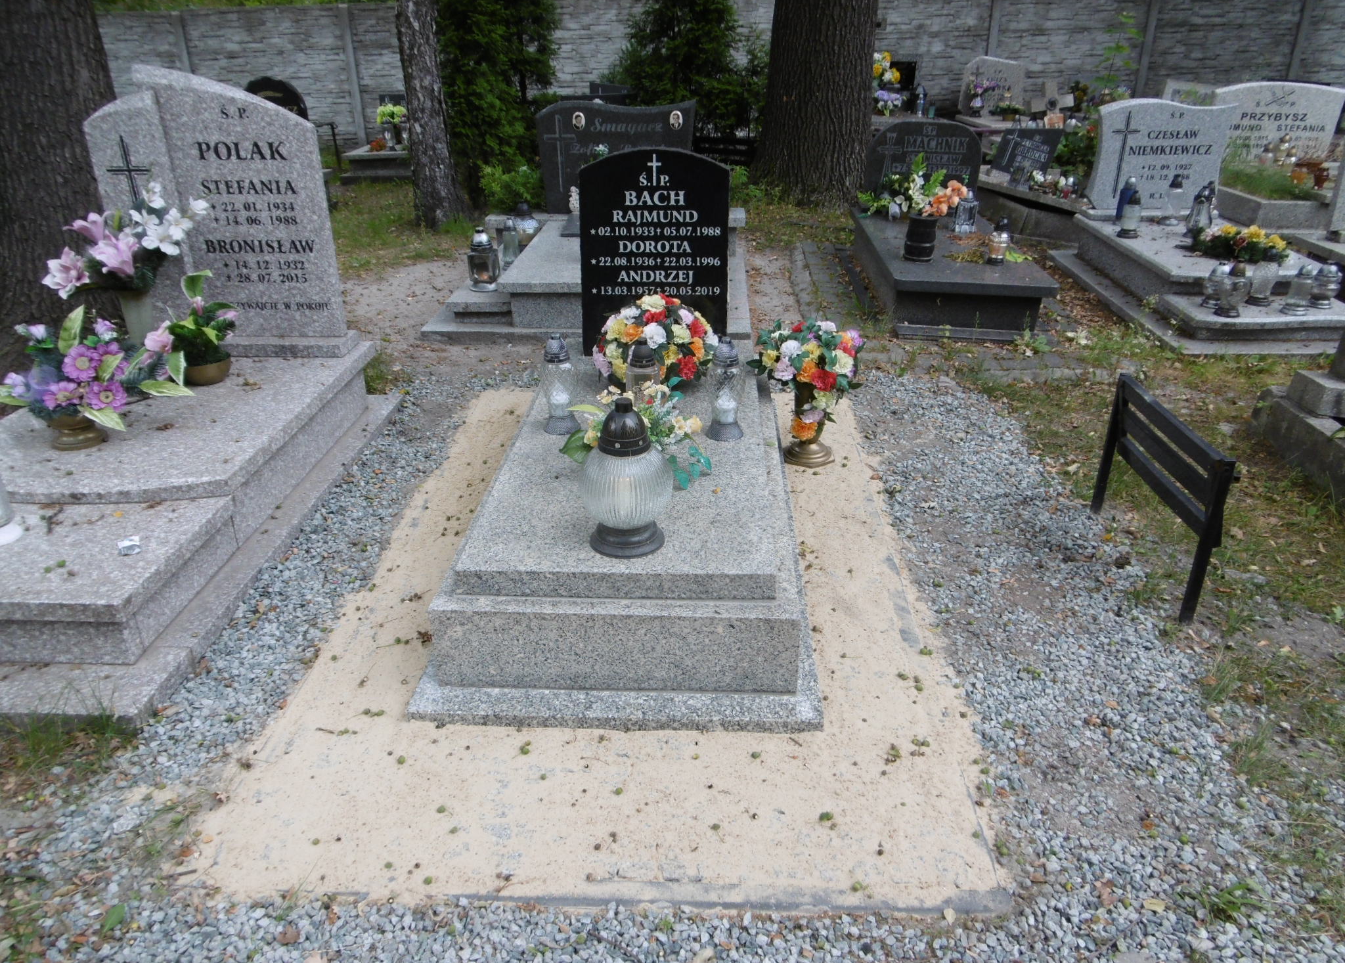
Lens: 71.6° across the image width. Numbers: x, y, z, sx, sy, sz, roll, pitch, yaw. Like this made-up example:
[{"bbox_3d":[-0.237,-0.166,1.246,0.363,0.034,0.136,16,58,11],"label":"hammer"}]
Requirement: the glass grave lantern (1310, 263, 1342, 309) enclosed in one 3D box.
[{"bbox_3d":[3.408,-1.026,4.840,0.135,0.240,0.135,1,26,3],"label":"glass grave lantern"}]

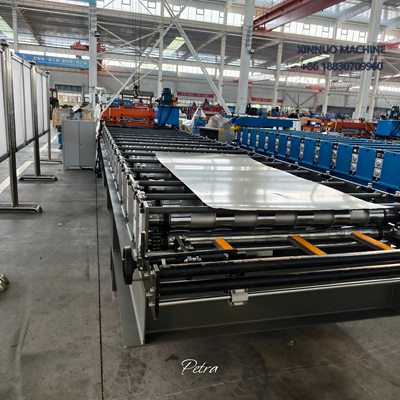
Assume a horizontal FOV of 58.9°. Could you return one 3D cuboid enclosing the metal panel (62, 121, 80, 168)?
[{"bbox_3d":[-2.867,-1.221,7.942,0.348,1.050,0.045,-2,15,-22],"label":"metal panel"}]

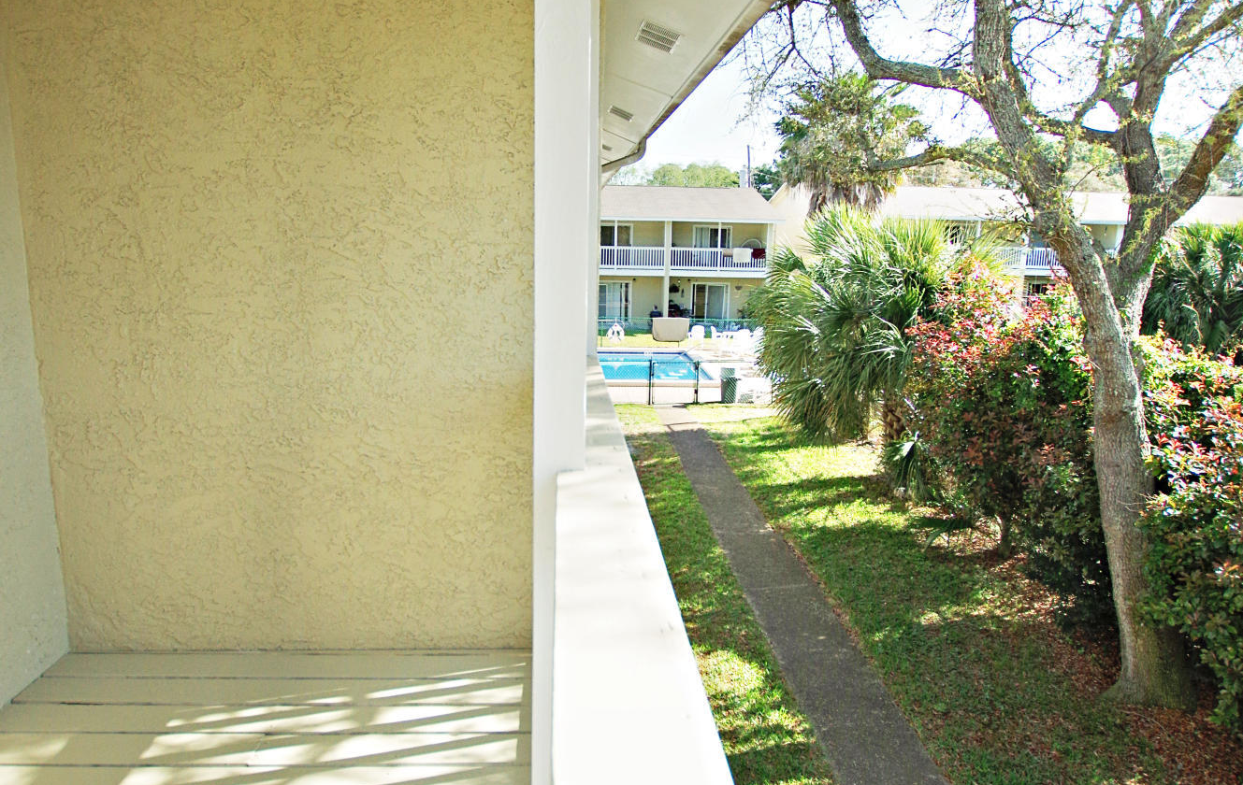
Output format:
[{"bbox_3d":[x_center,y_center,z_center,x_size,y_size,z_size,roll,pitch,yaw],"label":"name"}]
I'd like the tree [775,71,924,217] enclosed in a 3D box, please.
[{"bbox_3d":[6.308,-4.549,22.176,4.100,8.480,4.100,4,12,15],"label":"tree"}]

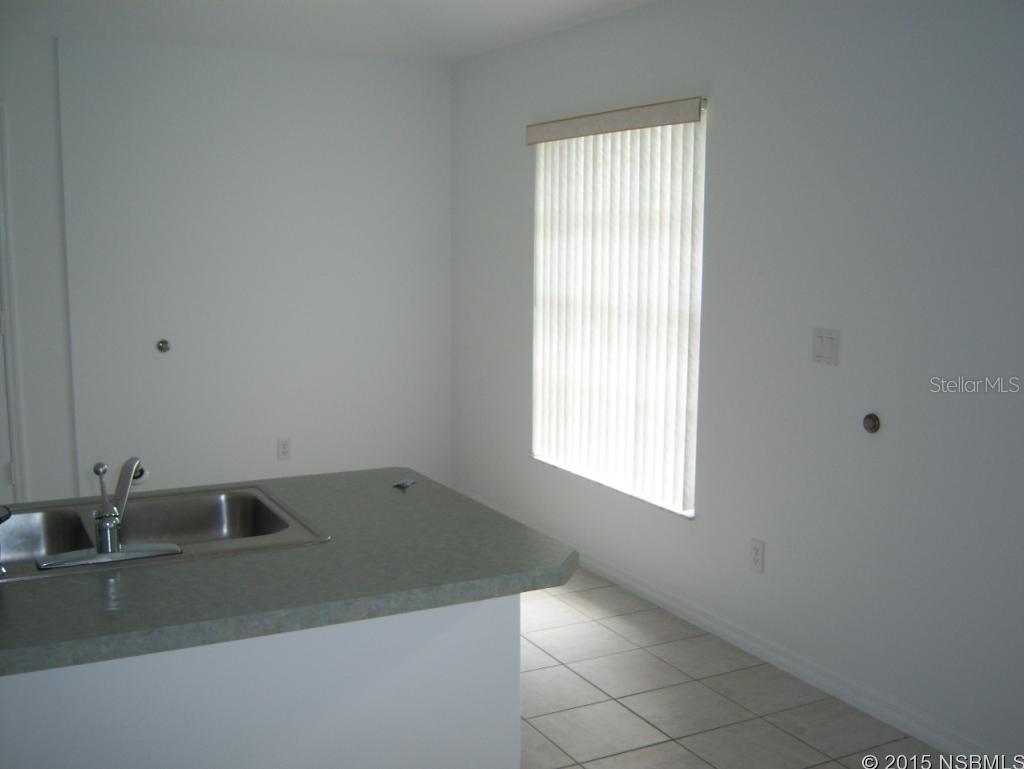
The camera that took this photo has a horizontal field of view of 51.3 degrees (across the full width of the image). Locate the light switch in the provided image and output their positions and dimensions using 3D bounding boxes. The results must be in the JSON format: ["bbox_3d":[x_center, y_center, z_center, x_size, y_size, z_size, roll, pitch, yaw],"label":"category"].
[{"bbox_3d":[1.004,-0.121,3.413,0.011,0.115,0.117,-4,8,-27],"label":"light switch"}]

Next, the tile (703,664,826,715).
[{"bbox_3d":[0.841,1.016,3.544,0.318,0.010,0.328,-4,8,-27],"label":"tile"}]

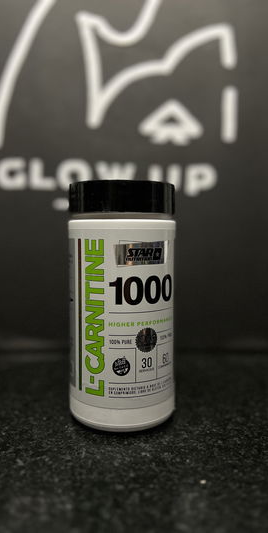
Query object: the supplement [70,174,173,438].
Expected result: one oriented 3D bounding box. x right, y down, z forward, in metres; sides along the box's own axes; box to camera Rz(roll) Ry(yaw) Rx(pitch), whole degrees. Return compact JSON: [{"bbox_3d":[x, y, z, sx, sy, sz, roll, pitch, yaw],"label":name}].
[{"bbox_3d":[-0.007,0.021,0.247,0.065,0.138,0.065,-1,5,-16],"label":"supplement"}]

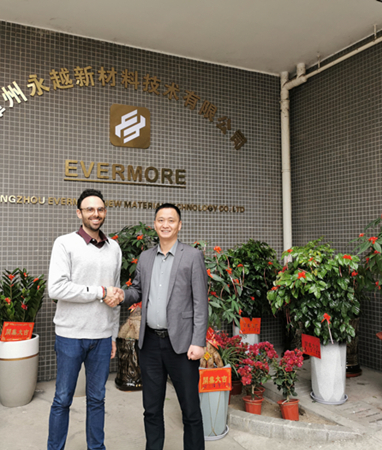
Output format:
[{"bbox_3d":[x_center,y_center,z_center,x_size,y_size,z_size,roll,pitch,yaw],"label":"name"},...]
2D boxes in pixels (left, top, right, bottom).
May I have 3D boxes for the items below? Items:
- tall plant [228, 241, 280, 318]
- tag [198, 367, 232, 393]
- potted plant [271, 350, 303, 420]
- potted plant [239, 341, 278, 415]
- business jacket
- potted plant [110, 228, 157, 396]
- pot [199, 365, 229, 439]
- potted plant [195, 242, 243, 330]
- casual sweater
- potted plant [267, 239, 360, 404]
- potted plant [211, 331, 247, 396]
[{"bbox_3d":[0.759,0.660,5.510,0.600,0.952,0.560,0,-3,0],"label":"tall plant"},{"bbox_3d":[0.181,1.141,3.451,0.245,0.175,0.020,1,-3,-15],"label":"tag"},{"bbox_3d":[0.759,1.239,3.664,0.250,0.544,0.240,0,-3,0],"label":"potted plant"},{"bbox_3d":[0.565,1.275,3.976,0.330,0.553,0.300,0,-3,0],"label":"potted plant"},{"bbox_3d":[-0.136,0.418,2.700,0.470,0.670,0.400,-1,-3,22],"label":"business jacket"},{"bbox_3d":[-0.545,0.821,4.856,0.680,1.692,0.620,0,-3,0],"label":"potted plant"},{"bbox_3d":[0.171,1.323,3.554,0.270,0.512,0.270,0,-3,3],"label":"pot"},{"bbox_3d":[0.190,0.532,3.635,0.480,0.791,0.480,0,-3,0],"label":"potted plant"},{"bbox_3d":[-0.602,0.344,2.660,0.450,0.620,0.330,1,-3,-28],"label":"casual sweater"},{"bbox_3d":[1.074,0.818,4.105,0.780,1.415,0.740,-1,-3,20],"label":"potted plant"},{"bbox_3d":[0.367,1.280,4.345,0.340,0.581,0.310,0,-3,0],"label":"potted plant"}]

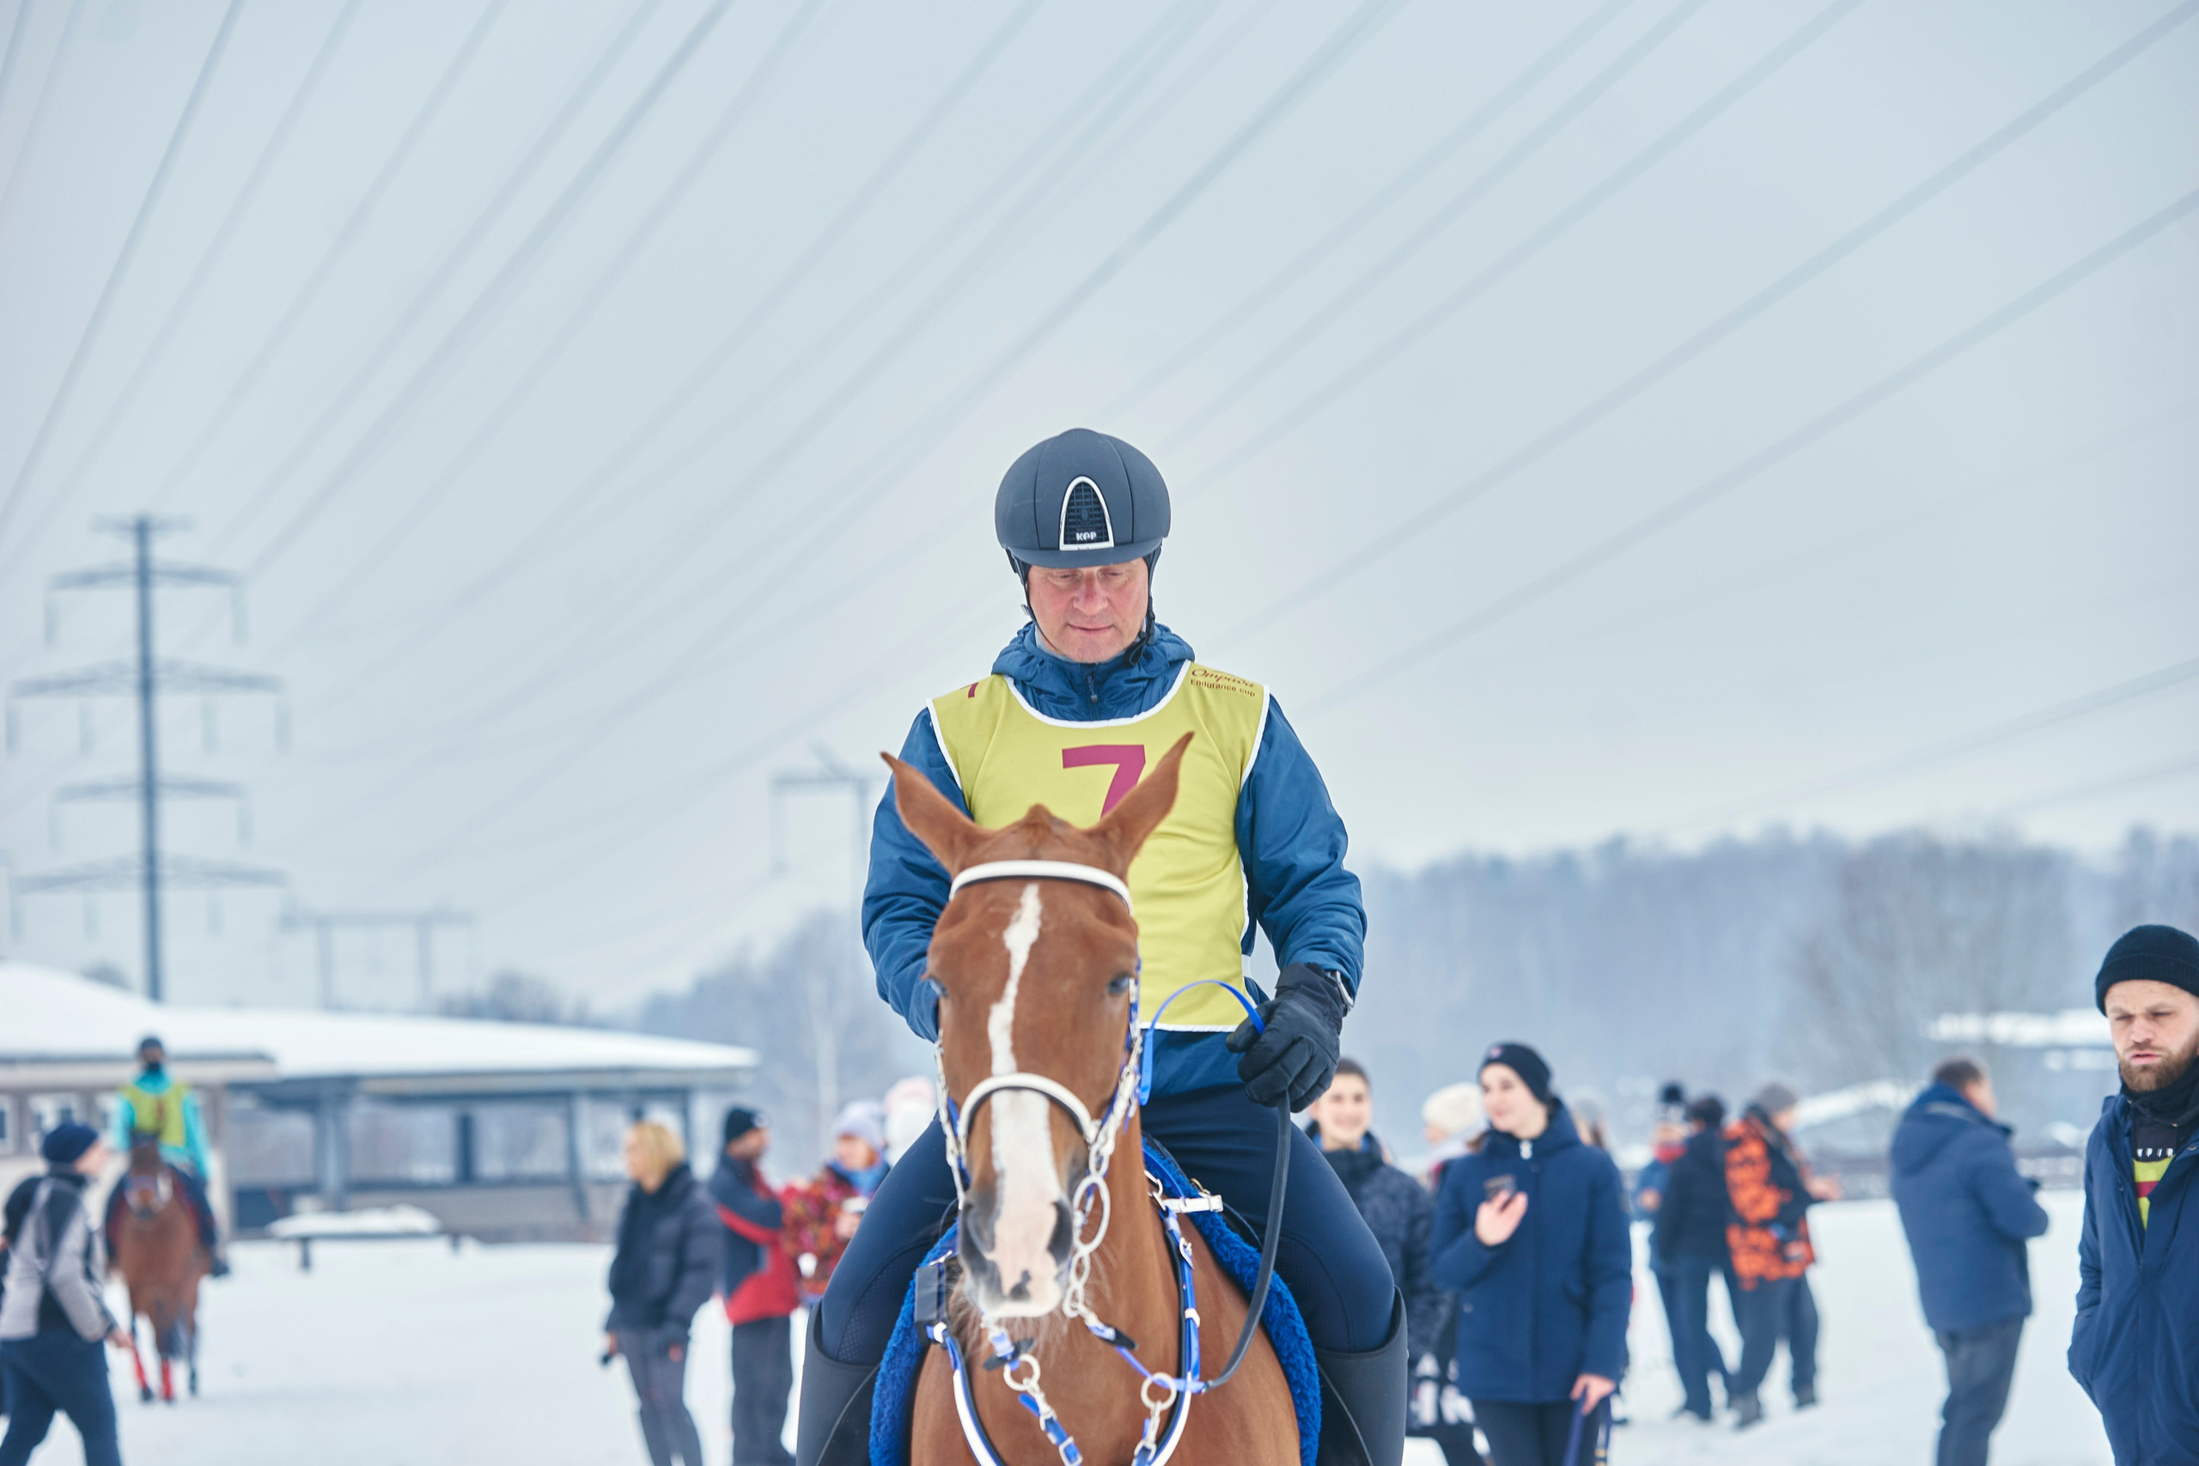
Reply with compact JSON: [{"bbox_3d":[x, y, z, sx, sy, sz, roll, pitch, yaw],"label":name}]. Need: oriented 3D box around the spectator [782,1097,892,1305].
[{"bbox_3d":[-1.041,2.356,26.000,0.500,1.700,0.400,-4,-4,24],"label":"spectator"}]

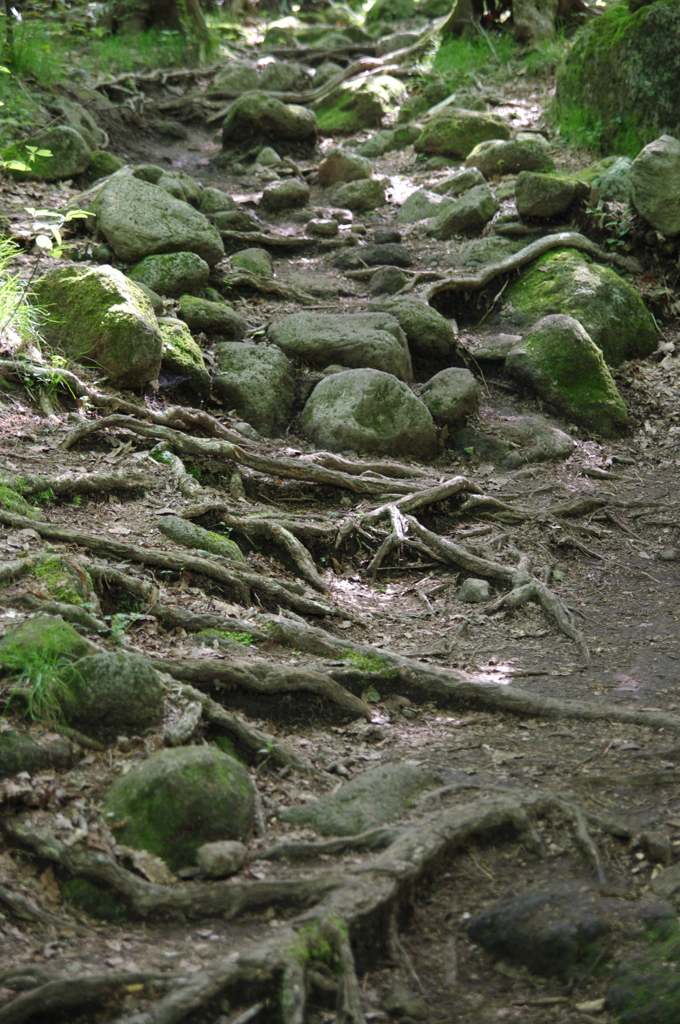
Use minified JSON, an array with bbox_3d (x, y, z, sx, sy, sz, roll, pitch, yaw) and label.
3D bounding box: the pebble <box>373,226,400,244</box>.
[{"bbox_3d":[0.199,-1.185,9.100,0.120,0.085,0.102,0,11,0],"label":"pebble"}]

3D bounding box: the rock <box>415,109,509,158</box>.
[{"bbox_3d":[0.684,-2.097,11.900,0.530,0.270,0.420,0,7,0],"label":"rock"}]

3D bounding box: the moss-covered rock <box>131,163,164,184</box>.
[{"bbox_3d":[-1.090,-1.914,12.100,0.199,0.142,0.180,0,9,0],"label":"moss-covered rock"}]

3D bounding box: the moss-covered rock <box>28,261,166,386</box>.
[{"bbox_3d":[-0.785,-0.607,6.900,0.421,0.376,0.370,0,11,0],"label":"moss-covered rock"}]

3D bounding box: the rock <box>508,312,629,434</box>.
[{"bbox_3d":[0.689,-0.416,6.450,0.360,0.340,0.360,-3,10,-15],"label":"rock"}]

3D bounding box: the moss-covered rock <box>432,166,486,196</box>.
[{"bbox_3d":[0.629,-1.740,11.217,0.284,0.157,0.169,0,8,0],"label":"moss-covered rock"}]

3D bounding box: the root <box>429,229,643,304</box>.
[{"bbox_3d":[0.718,-0.907,7.900,0.853,0.260,0.307,-4,11,-20],"label":"root"}]

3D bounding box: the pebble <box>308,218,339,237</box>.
[{"bbox_3d":[-0.076,-1.228,9.200,0.138,0.073,0.104,0,11,0],"label":"pebble"}]

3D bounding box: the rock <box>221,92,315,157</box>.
[{"bbox_3d":[-0.437,-2.401,13.200,0.607,0.391,0.480,0,9,0],"label":"rock"}]

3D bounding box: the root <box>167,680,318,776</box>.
[{"bbox_3d":[-0.262,0.581,5.721,0.500,0.180,0.120,7,10,40],"label":"root"}]

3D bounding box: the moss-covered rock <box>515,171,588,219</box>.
[{"bbox_3d":[1.142,-1.714,11.500,0.399,0.258,0.320,0,9,0],"label":"moss-covered rock"}]

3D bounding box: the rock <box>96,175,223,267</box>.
[{"bbox_3d":[-0.750,-1.204,8.800,0.520,0.370,0.420,0,7,0],"label":"rock"}]

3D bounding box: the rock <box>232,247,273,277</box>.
[{"bbox_3d":[-0.412,-1.165,9.908,0.195,0.138,0.174,0,8,0],"label":"rock"}]

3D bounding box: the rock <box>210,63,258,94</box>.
[{"bbox_3d":[-0.668,-2.747,13.500,0.317,0.171,0.253,0,11,0],"label":"rock"}]

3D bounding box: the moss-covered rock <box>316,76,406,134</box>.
[{"bbox_3d":[0.129,-2.440,12.791,0.540,0.339,0.426,0,8,0],"label":"moss-covered rock"}]

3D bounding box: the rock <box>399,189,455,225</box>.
[{"bbox_3d":[0.406,-1.431,10.000,0.280,0.165,0.250,0,7,0],"label":"rock"}]

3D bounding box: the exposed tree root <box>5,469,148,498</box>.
[{"bbox_3d":[-0.924,-0.097,7.500,0.528,0.098,0.110,0,9,0],"label":"exposed tree root"}]

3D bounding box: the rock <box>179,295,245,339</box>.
[{"bbox_3d":[-0.577,-0.876,9.600,0.320,0.199,0.250,0,9,0],"label":"rock"}]

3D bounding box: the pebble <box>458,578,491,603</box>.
[{"bbox_3d":[0.309,0.180,4.900,0.074,0.051,0.059,0,11,0],"label":"pebble"}]

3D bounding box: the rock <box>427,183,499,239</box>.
[{"bbox_3d":[0.529,-1.302,9.200,0.302,0.225,0.257,0,11,0],"label":"rock"}]

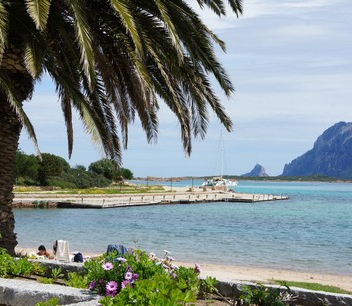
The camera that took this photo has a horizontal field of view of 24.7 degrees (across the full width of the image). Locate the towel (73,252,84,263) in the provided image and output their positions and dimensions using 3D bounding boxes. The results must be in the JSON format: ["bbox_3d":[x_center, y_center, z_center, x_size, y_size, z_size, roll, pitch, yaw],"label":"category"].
[{"bbox_3d":[-1.933,2.085,16.000,0.230,0.200,0.190,0,-2,-7],"label":"towel"}]

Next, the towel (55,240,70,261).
[{"bbox_3d":[-2.254,1.945,16.000,0.300,0.410,0.170,0,-2,-8],"label":"towel"}]

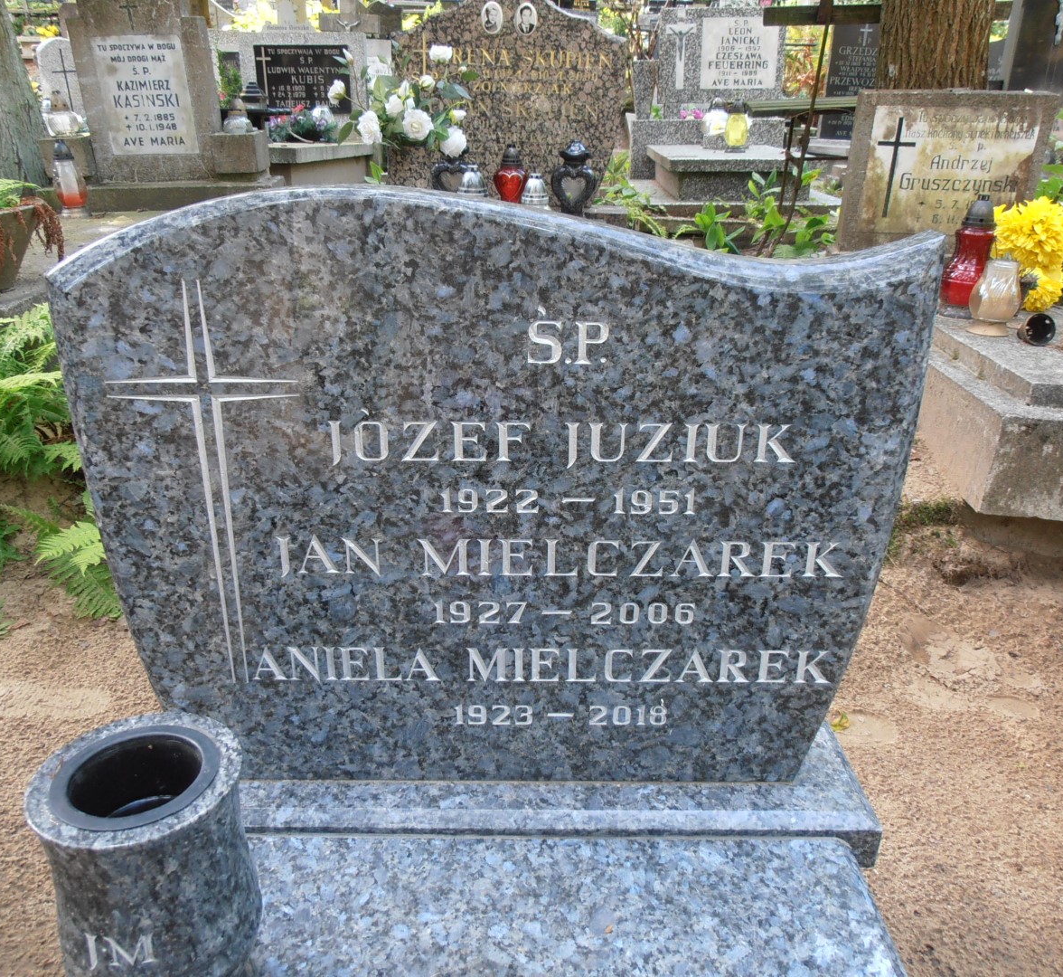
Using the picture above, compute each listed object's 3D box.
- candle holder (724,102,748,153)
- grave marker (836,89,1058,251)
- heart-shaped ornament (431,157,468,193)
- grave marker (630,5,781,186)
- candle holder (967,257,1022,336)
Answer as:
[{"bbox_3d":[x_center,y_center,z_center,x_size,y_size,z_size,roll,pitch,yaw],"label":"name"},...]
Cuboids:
[{"bbox_3d":[1.097,-1.924,4.799,0.124,0.245,0.124,1,24,0],"label":"candle holder"},{"bbox_3d":[1.184,-0.903,2.602,0.540,0.440,0.090,3,24,3],"label":"grave marker"},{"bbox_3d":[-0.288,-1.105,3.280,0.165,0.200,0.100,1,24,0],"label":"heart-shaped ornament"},{"bbox_3d":[1.001,-2.196,5.069,0.840,0.860,0.330,1,24,0],"label":"grave marker"},{"bbox_3d":[1.065,-0.440,2.070,0.117,0.161,0.117,2,24,0],"label":"candle holder"}]

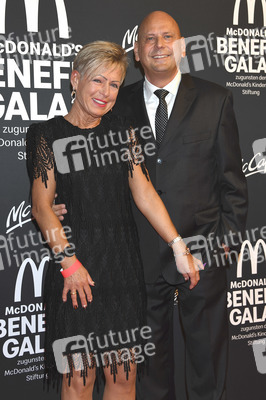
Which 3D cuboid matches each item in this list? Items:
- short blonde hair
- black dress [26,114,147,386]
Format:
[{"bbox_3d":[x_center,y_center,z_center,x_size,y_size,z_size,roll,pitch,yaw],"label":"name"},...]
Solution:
[{"bbox_3d":[-0.114,-0.459,2.460,0.175,0.175,0.210,11,2,-25],"label":"short blonde hair"},{"bbox_3d":[-0.156,0.180,2.470,0.420,0.920,0.270,-2,8,-15],"label":"black dress"}]

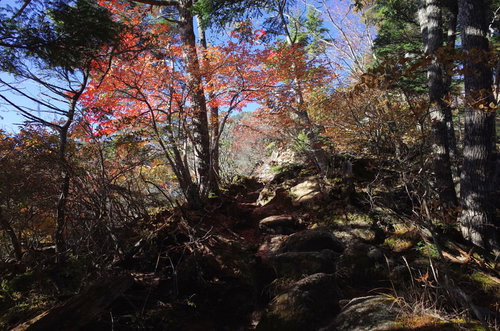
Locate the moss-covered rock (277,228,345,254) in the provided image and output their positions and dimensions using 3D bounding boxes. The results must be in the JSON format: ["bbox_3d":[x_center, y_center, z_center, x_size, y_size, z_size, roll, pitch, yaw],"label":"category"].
[{"bbox_3d":[0.730,0.945,4.700,0.820,0.340,0.620,0,-2,0],"label":"moss-covered rock"}]

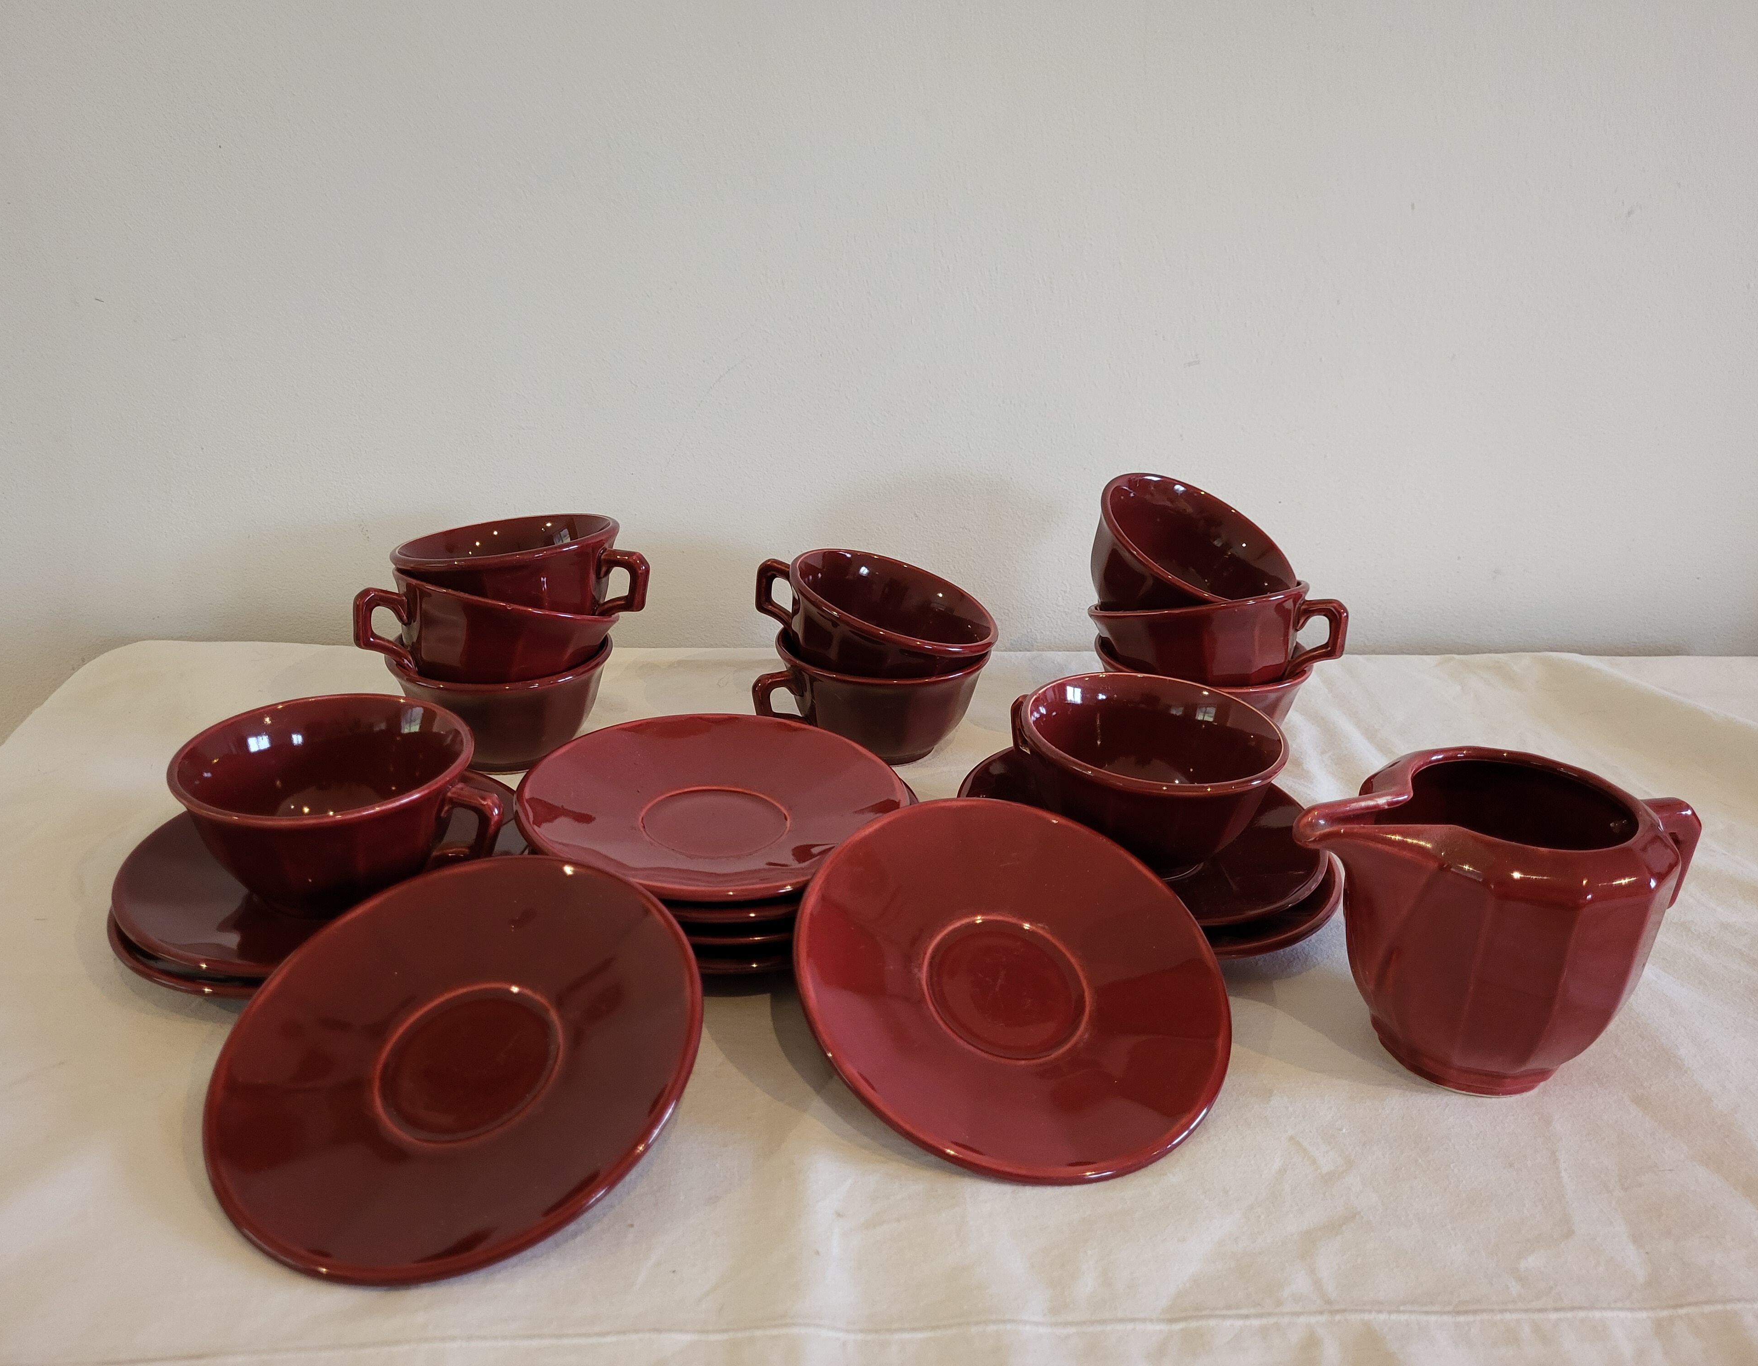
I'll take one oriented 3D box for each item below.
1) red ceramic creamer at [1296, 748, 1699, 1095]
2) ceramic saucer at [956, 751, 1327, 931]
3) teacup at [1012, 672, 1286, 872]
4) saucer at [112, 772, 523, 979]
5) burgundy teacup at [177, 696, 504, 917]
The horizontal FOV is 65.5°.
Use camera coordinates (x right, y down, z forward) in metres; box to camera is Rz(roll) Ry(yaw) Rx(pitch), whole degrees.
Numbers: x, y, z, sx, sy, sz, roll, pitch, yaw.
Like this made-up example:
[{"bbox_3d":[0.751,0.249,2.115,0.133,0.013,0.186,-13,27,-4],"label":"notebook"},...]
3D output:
[{"bbox_3d":[0.199,0.081,0.451,0.148,0.094,0.091,-3,25,-13],"label":"red ceramic creamer"},{"bbox_3d":[0.104,0.062,0.549,0.147,0.018,0.147,2,25,-1],"label":"ceramic saucer"},{"bbox_3d":[0.099,0.039,0.541,0.116,0.054,0.101,21,30,33],"label":"teacup"},{"bbox_3d":[-0.199,0.070,0.504,0.147,0.018,0.147,2,25,-1],"label":"saucer"},{"bbox_3d":[-0.191,0.050,0.497,0.116,0.054,0.101,6,25,7],"label":"burgundy teacup"}]

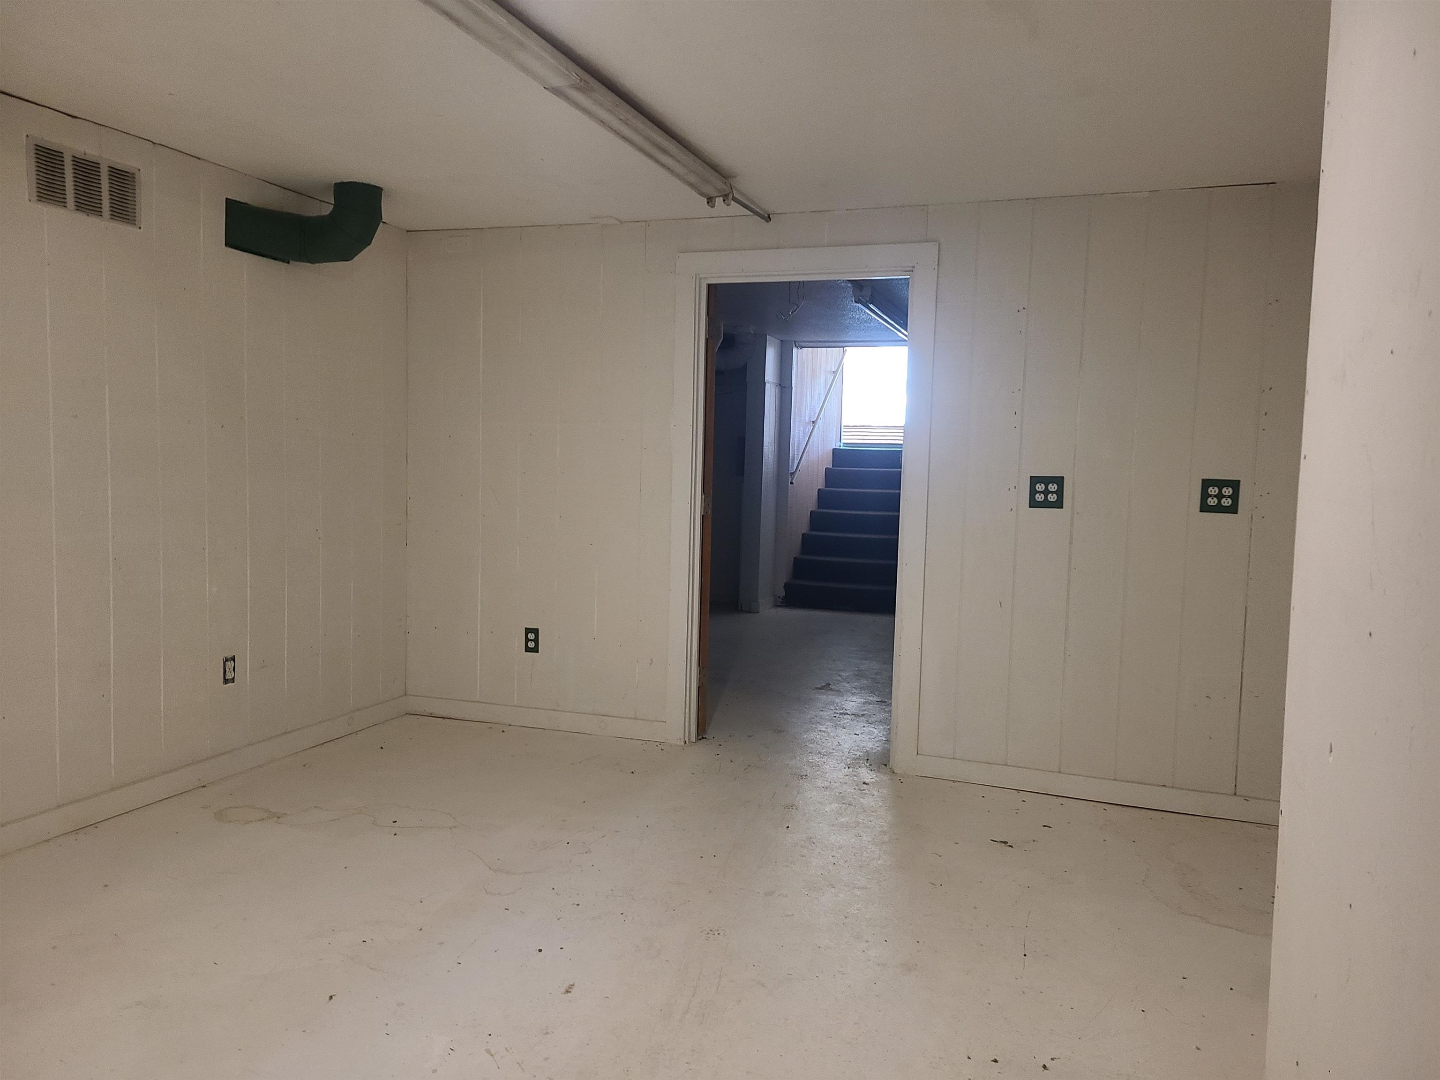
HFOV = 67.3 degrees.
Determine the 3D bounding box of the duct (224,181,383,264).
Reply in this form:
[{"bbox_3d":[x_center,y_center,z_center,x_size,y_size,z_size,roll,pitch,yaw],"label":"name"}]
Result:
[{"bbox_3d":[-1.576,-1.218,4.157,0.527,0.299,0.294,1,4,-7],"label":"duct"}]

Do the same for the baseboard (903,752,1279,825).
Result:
[{"bbox_3d":[1.398,0.941,4.105,1.329,0.089,0.018,3,5,23],"label":"baseboard"}]

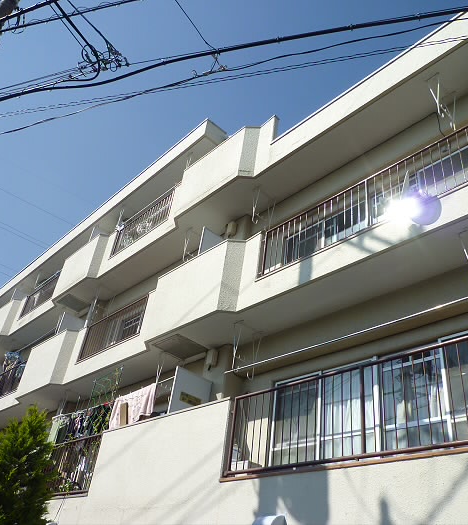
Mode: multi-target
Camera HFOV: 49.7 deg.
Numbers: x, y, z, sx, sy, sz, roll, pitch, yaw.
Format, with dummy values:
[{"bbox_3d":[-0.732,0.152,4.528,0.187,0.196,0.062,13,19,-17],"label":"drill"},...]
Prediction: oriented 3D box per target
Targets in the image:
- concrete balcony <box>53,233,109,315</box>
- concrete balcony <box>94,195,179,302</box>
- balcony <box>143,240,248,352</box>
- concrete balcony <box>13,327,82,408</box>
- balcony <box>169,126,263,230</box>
[{"bbox_3d":[-3.898,0.402,13.775,0.920,1.285,2.226,32,-41,-31],"label":"concrete balcony"},{"bbox_3d":[-1.916,-0.540,11.991,0.735,1.285,3.318,32,-41,-31],"label":"concrete balcony"},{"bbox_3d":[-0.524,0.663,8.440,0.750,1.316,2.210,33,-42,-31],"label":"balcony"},{"bbox_3d":[-4.220,2.651,12.265,0.920,1.285,2.268,32,-41,-31],"label":"concrete balcony"},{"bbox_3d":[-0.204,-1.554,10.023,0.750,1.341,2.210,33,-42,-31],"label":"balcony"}]

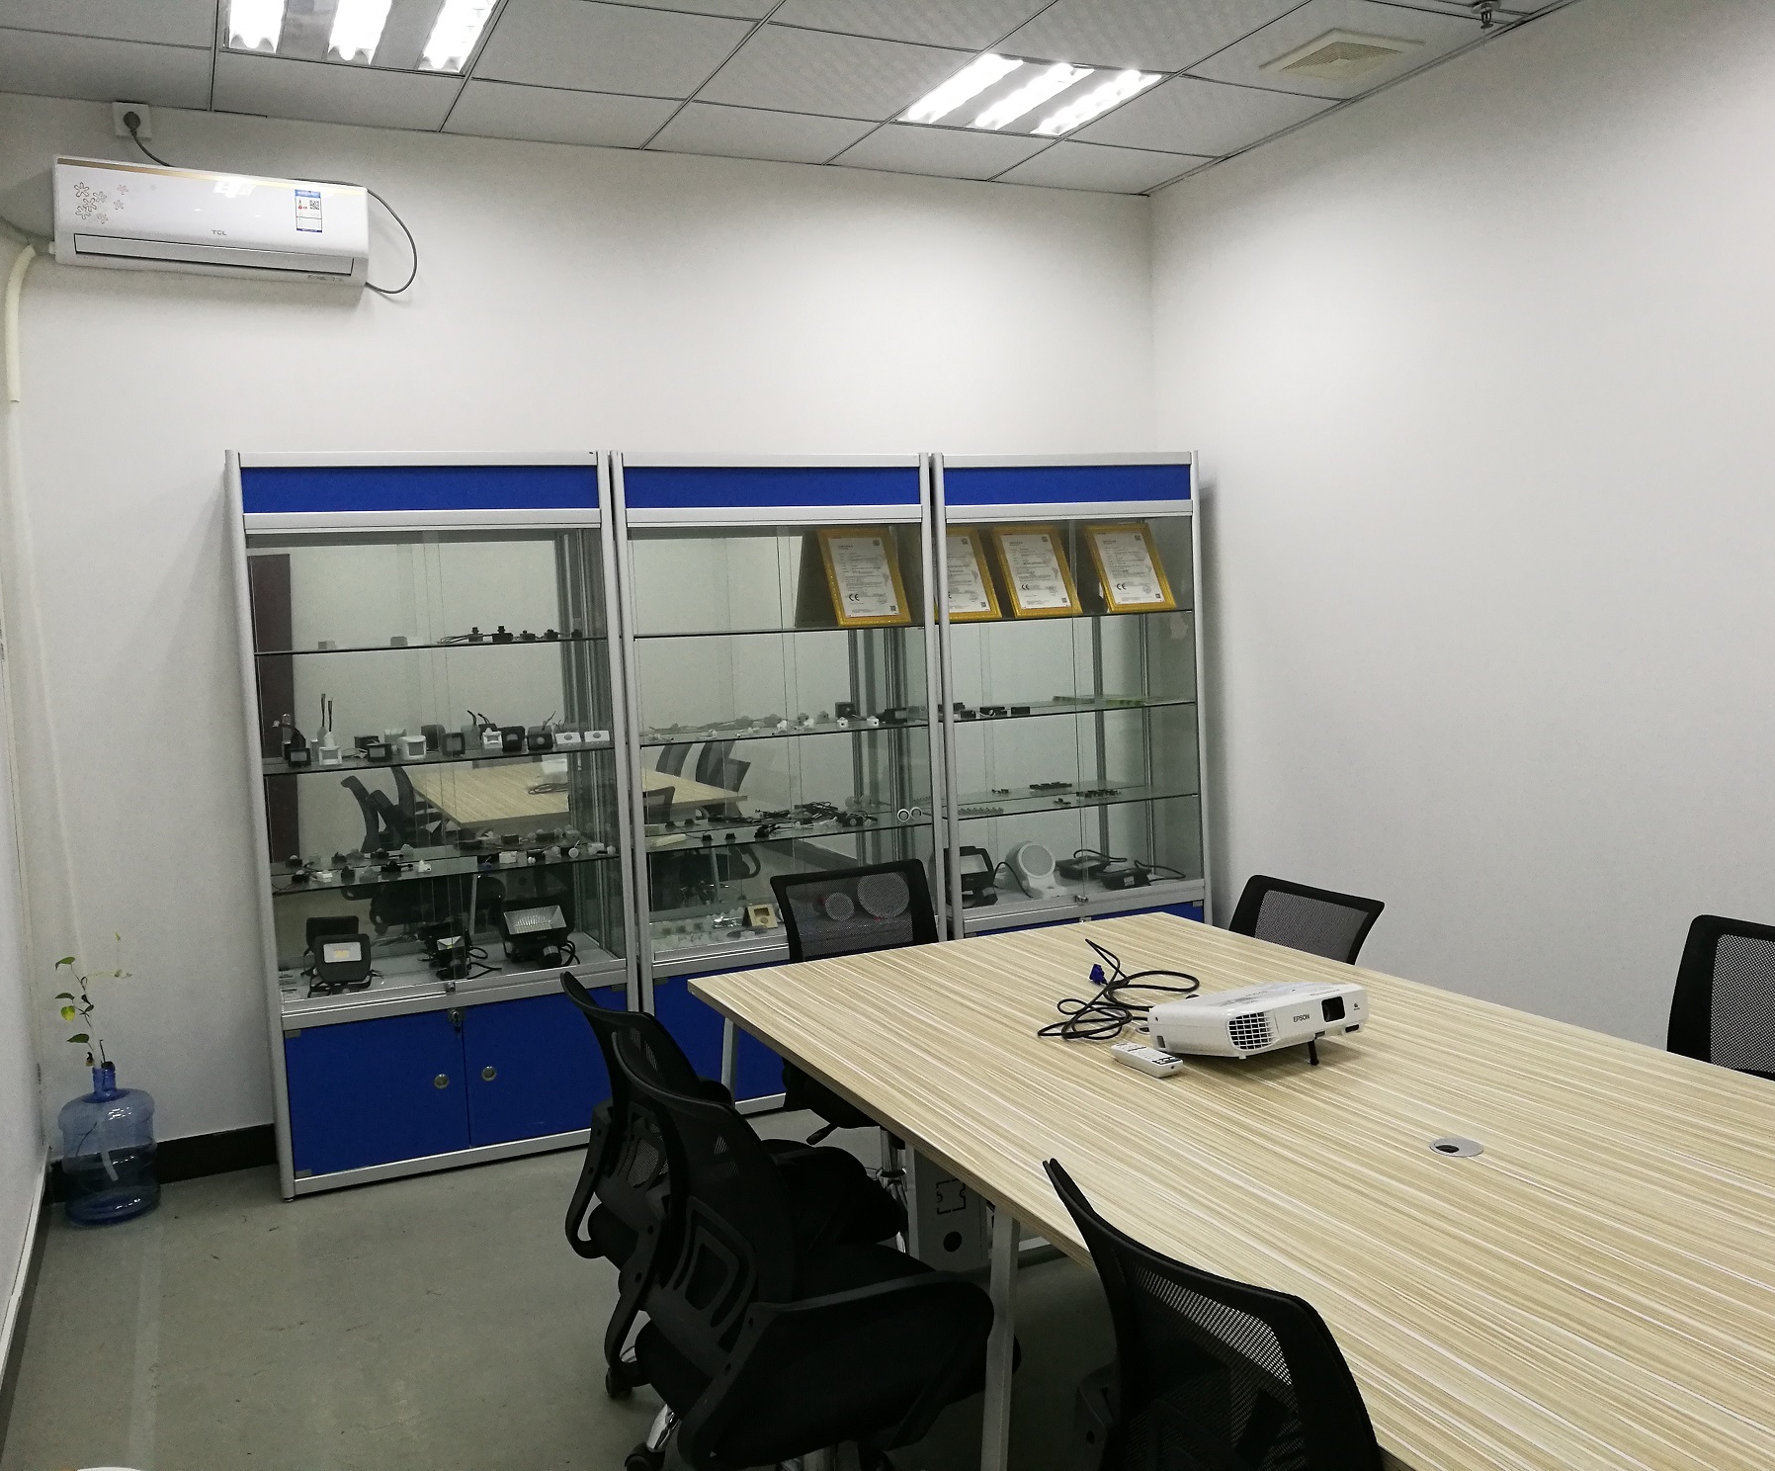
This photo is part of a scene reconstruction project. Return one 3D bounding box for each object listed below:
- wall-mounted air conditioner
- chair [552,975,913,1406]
[{"bbox_3d":[-1.792,-1.377,4.107,0.770,0.270,0.200,-5,5,-25],"label":"wall-mounted air conditioner"},{"bbox_3d":[-0.285,0.855,2.804,0.580,0.868,0.590,-5,5,-32],"label":"chair"}]

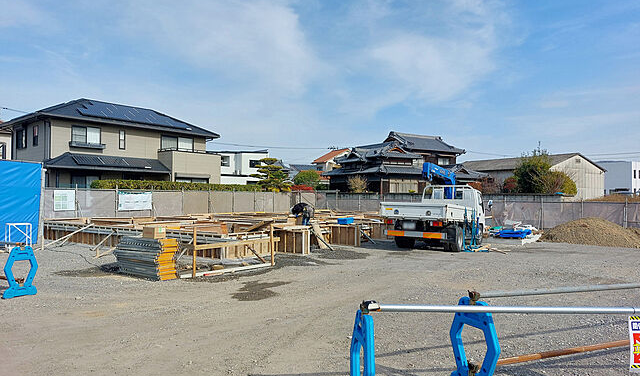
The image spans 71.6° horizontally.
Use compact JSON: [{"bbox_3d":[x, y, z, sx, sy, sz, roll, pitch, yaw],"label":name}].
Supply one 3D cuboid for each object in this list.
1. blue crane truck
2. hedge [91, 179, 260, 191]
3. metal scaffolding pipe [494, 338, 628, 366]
[{"bbox_3d":[4.163,0.659,15.164,1.970,2.700,6.000,-1,-3,30],"label":"blue crane truck"},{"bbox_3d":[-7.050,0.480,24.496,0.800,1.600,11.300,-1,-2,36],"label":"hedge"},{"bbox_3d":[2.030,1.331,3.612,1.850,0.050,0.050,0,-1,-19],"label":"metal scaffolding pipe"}]

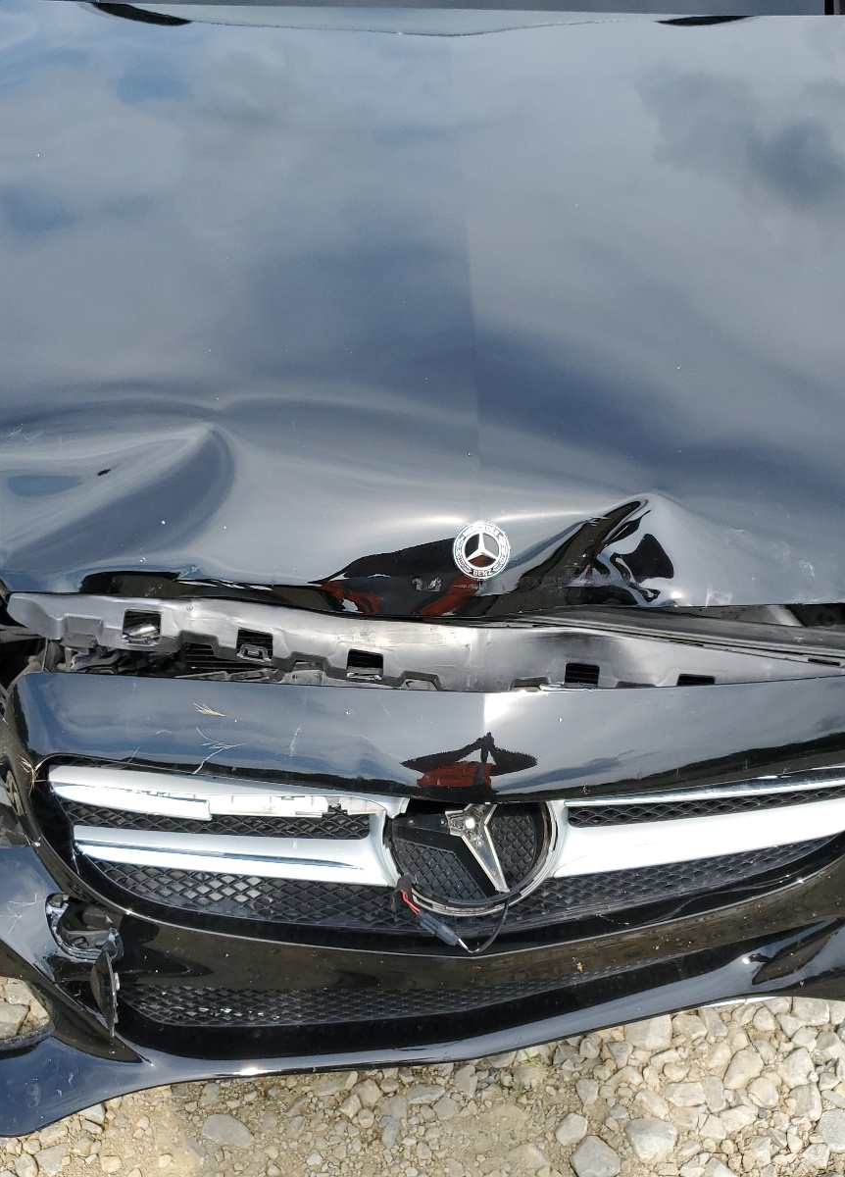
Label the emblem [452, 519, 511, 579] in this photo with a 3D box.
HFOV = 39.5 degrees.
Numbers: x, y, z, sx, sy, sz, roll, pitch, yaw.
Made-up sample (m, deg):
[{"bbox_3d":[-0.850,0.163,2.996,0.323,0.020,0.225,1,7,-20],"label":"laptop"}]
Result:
[{"bbox_3d":[0.059,-0.038,1.180,0.057,0.057,0.008,0,3,3],"label":"emblem"}]

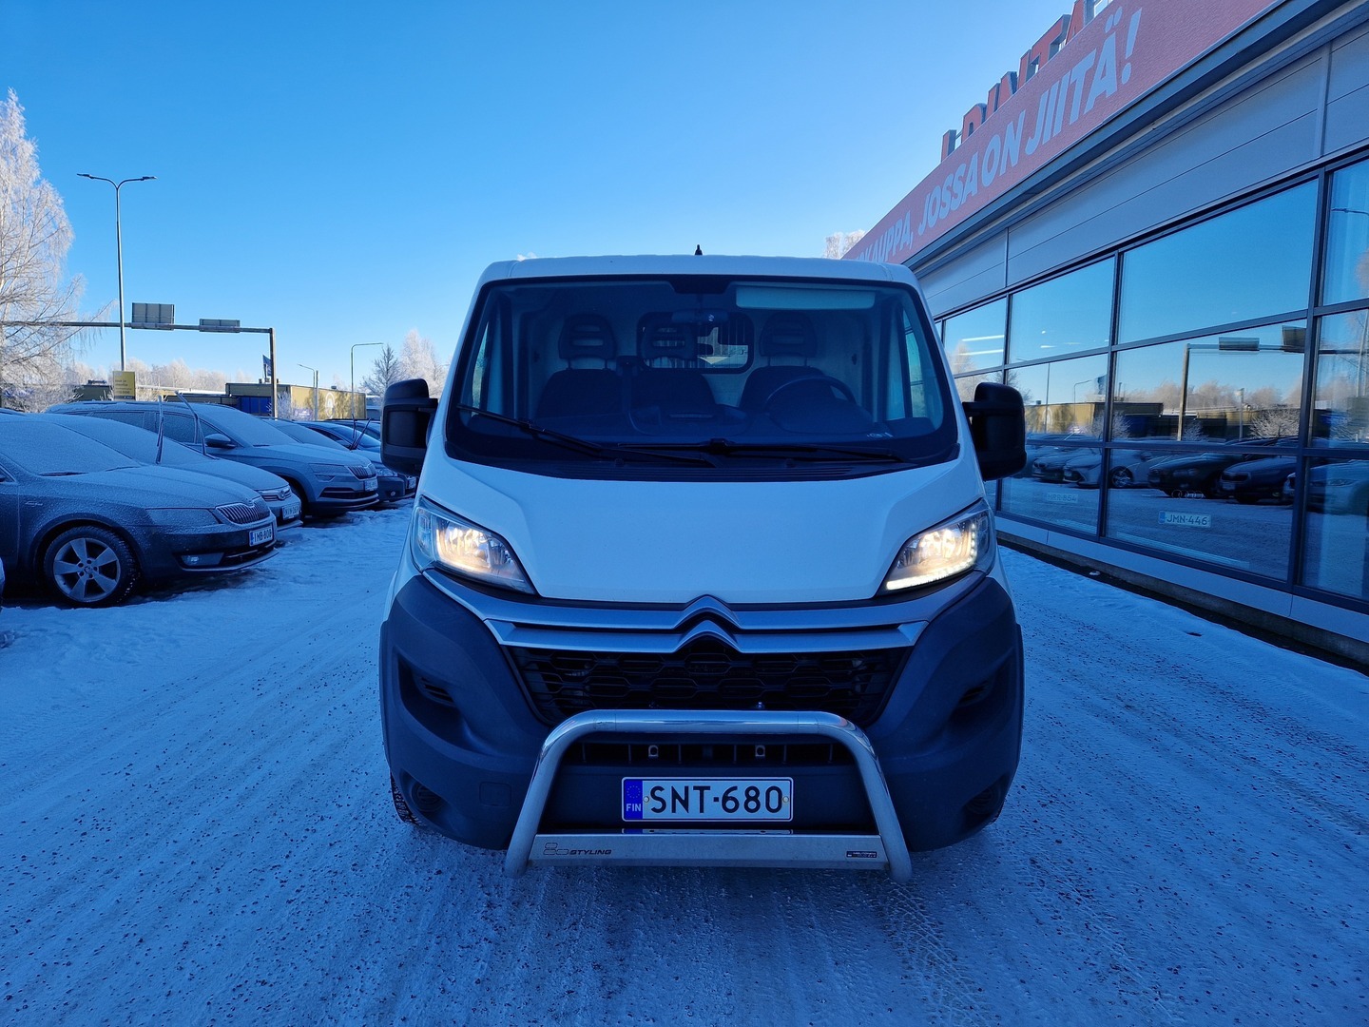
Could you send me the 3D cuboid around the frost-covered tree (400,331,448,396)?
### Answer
[{"bbox_3d":[-37.759,-19.122,131.877,7.800,14.700,7.800,1,5,-2],"label":"frost-covered tree"}]

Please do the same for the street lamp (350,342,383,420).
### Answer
[{"bbox_3d":[-32.577,-12.718,93.426,3.300,9.300,0.300,1,5,-2],"label":"street lamp"}]

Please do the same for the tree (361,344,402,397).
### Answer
[{"bbox_3d":[-32.852,-13.626,100.367,5.400,9.800,5.400,1,5,-2],"label":"tree"}]

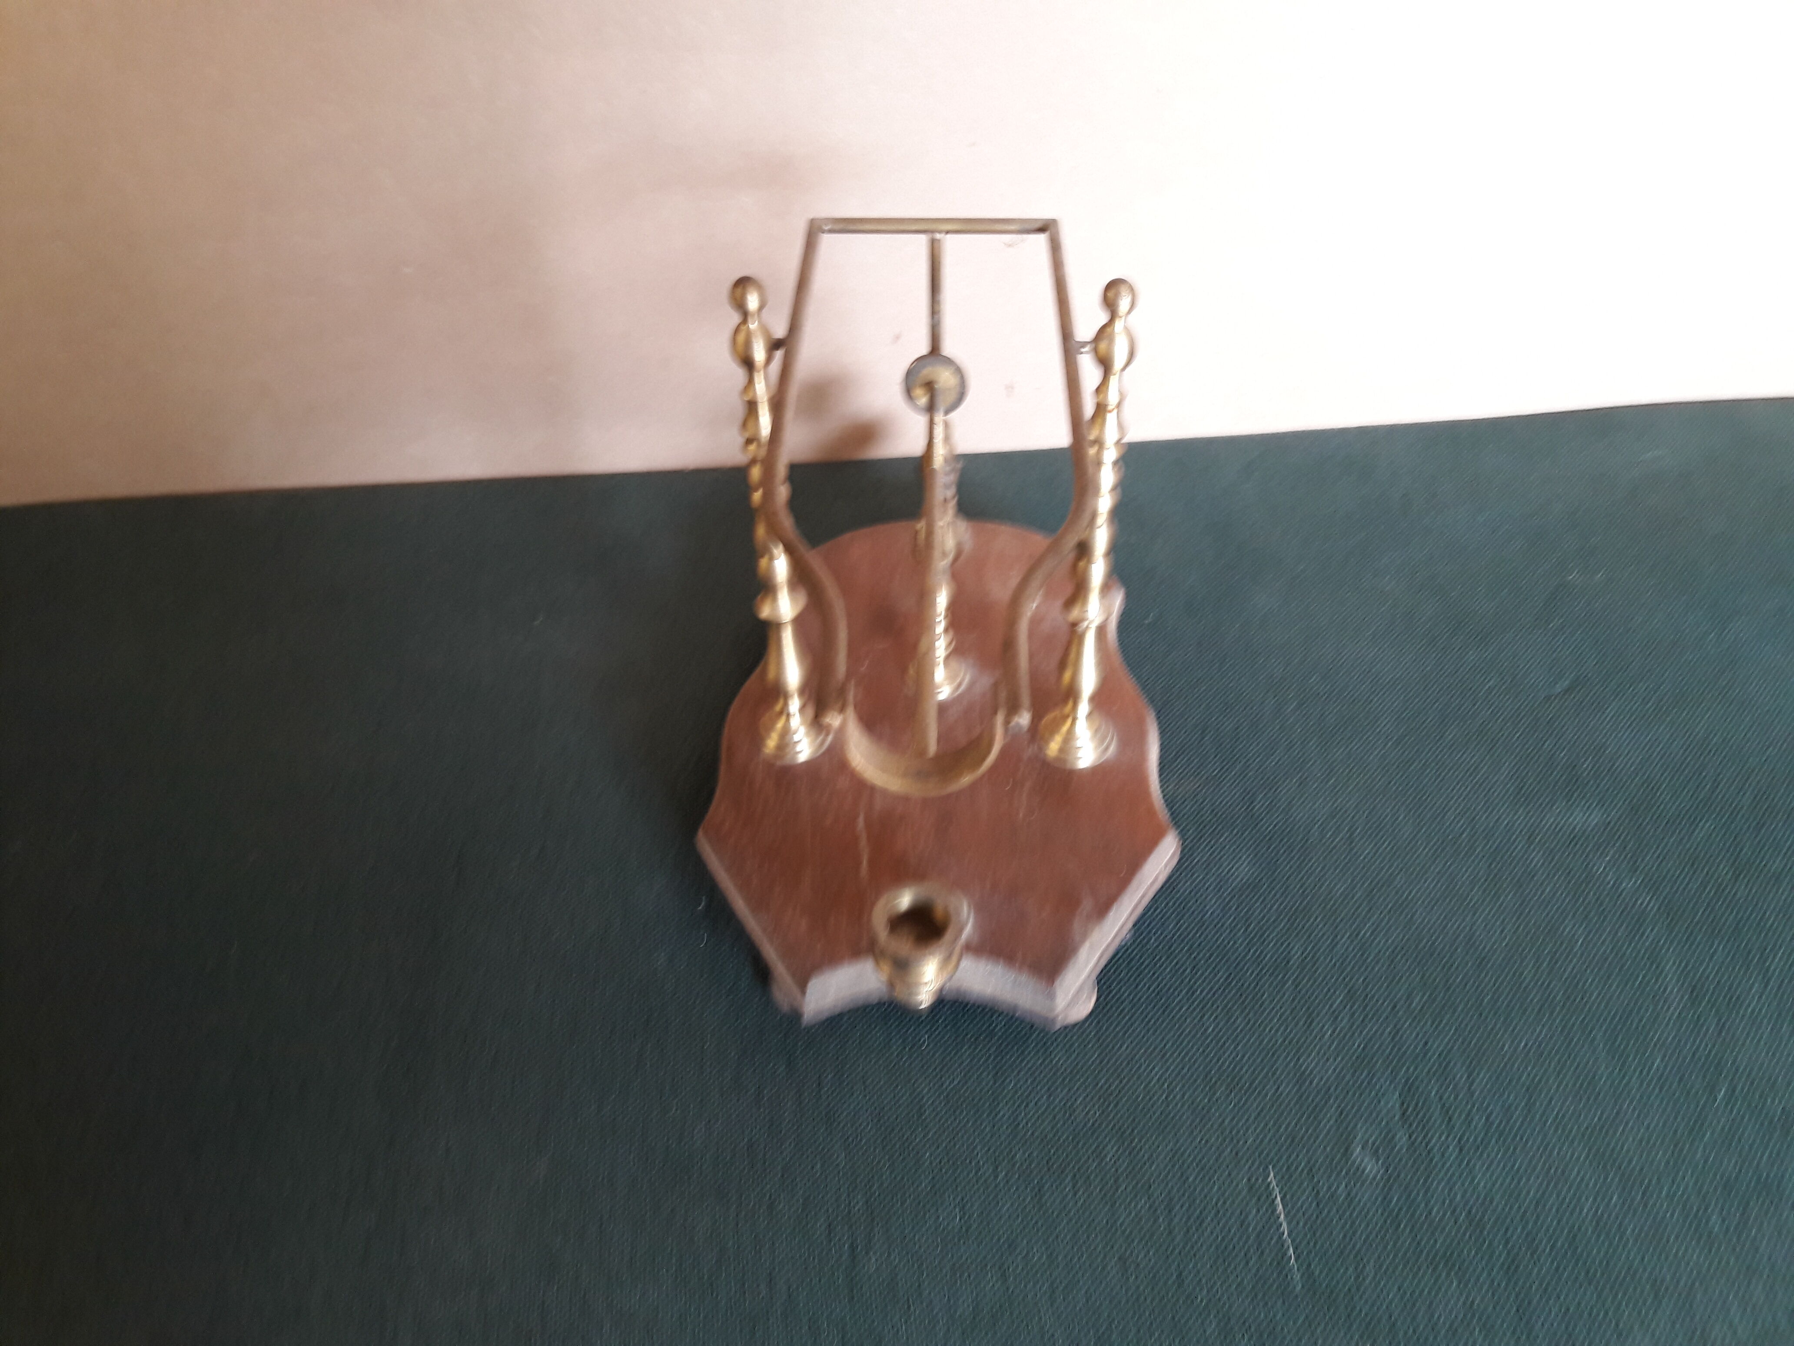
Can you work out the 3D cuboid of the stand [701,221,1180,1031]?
[{"bbox_3d":[0.015,-0.049,0.503,0.175,0.242,0.256,0,43,1],"label":"stand"}]

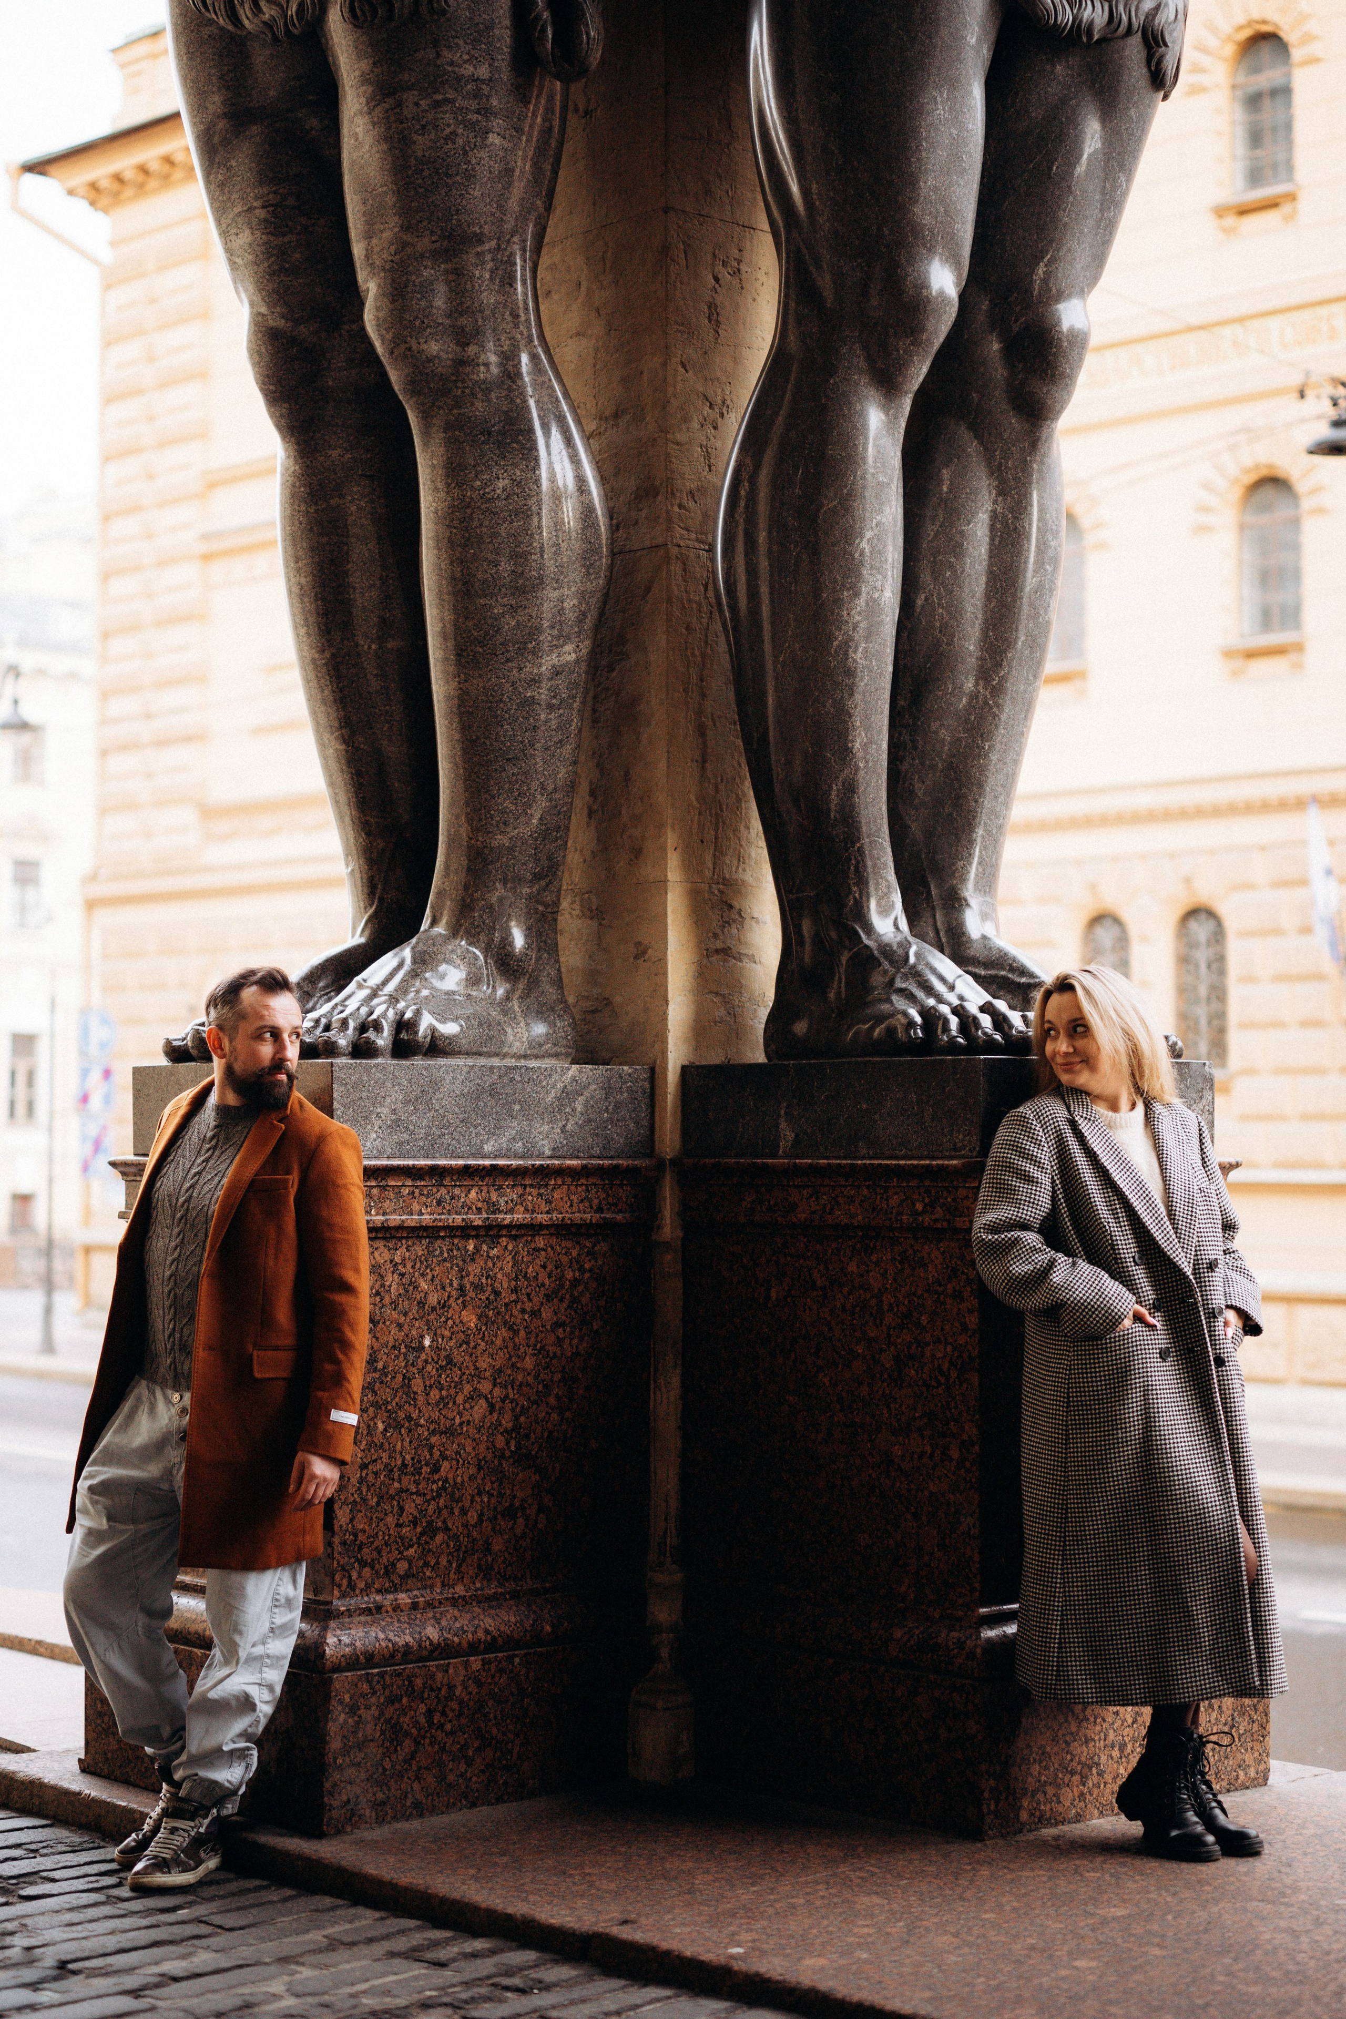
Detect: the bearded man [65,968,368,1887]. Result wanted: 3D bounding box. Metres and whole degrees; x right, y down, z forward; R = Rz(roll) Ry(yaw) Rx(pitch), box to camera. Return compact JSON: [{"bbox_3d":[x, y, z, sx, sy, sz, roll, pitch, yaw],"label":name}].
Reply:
[{"bbox_3d":[-0.903,0.810,6.110,0.570,1.782,0.460,-3,-4,44],"label":"bearded man"}]

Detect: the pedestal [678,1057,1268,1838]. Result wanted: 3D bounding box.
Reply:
[{"bbox_3d":[0.620,0.882,6.645,0.892,1.525,0.944,2,-4,-42],"label":"pedestal"}]

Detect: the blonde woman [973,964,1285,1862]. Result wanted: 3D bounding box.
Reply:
[{"bbox_3d":[0.894,0.762,6.052,0.570,1.707,0.430,2,-3,-34],"label":"blonde woman"}]

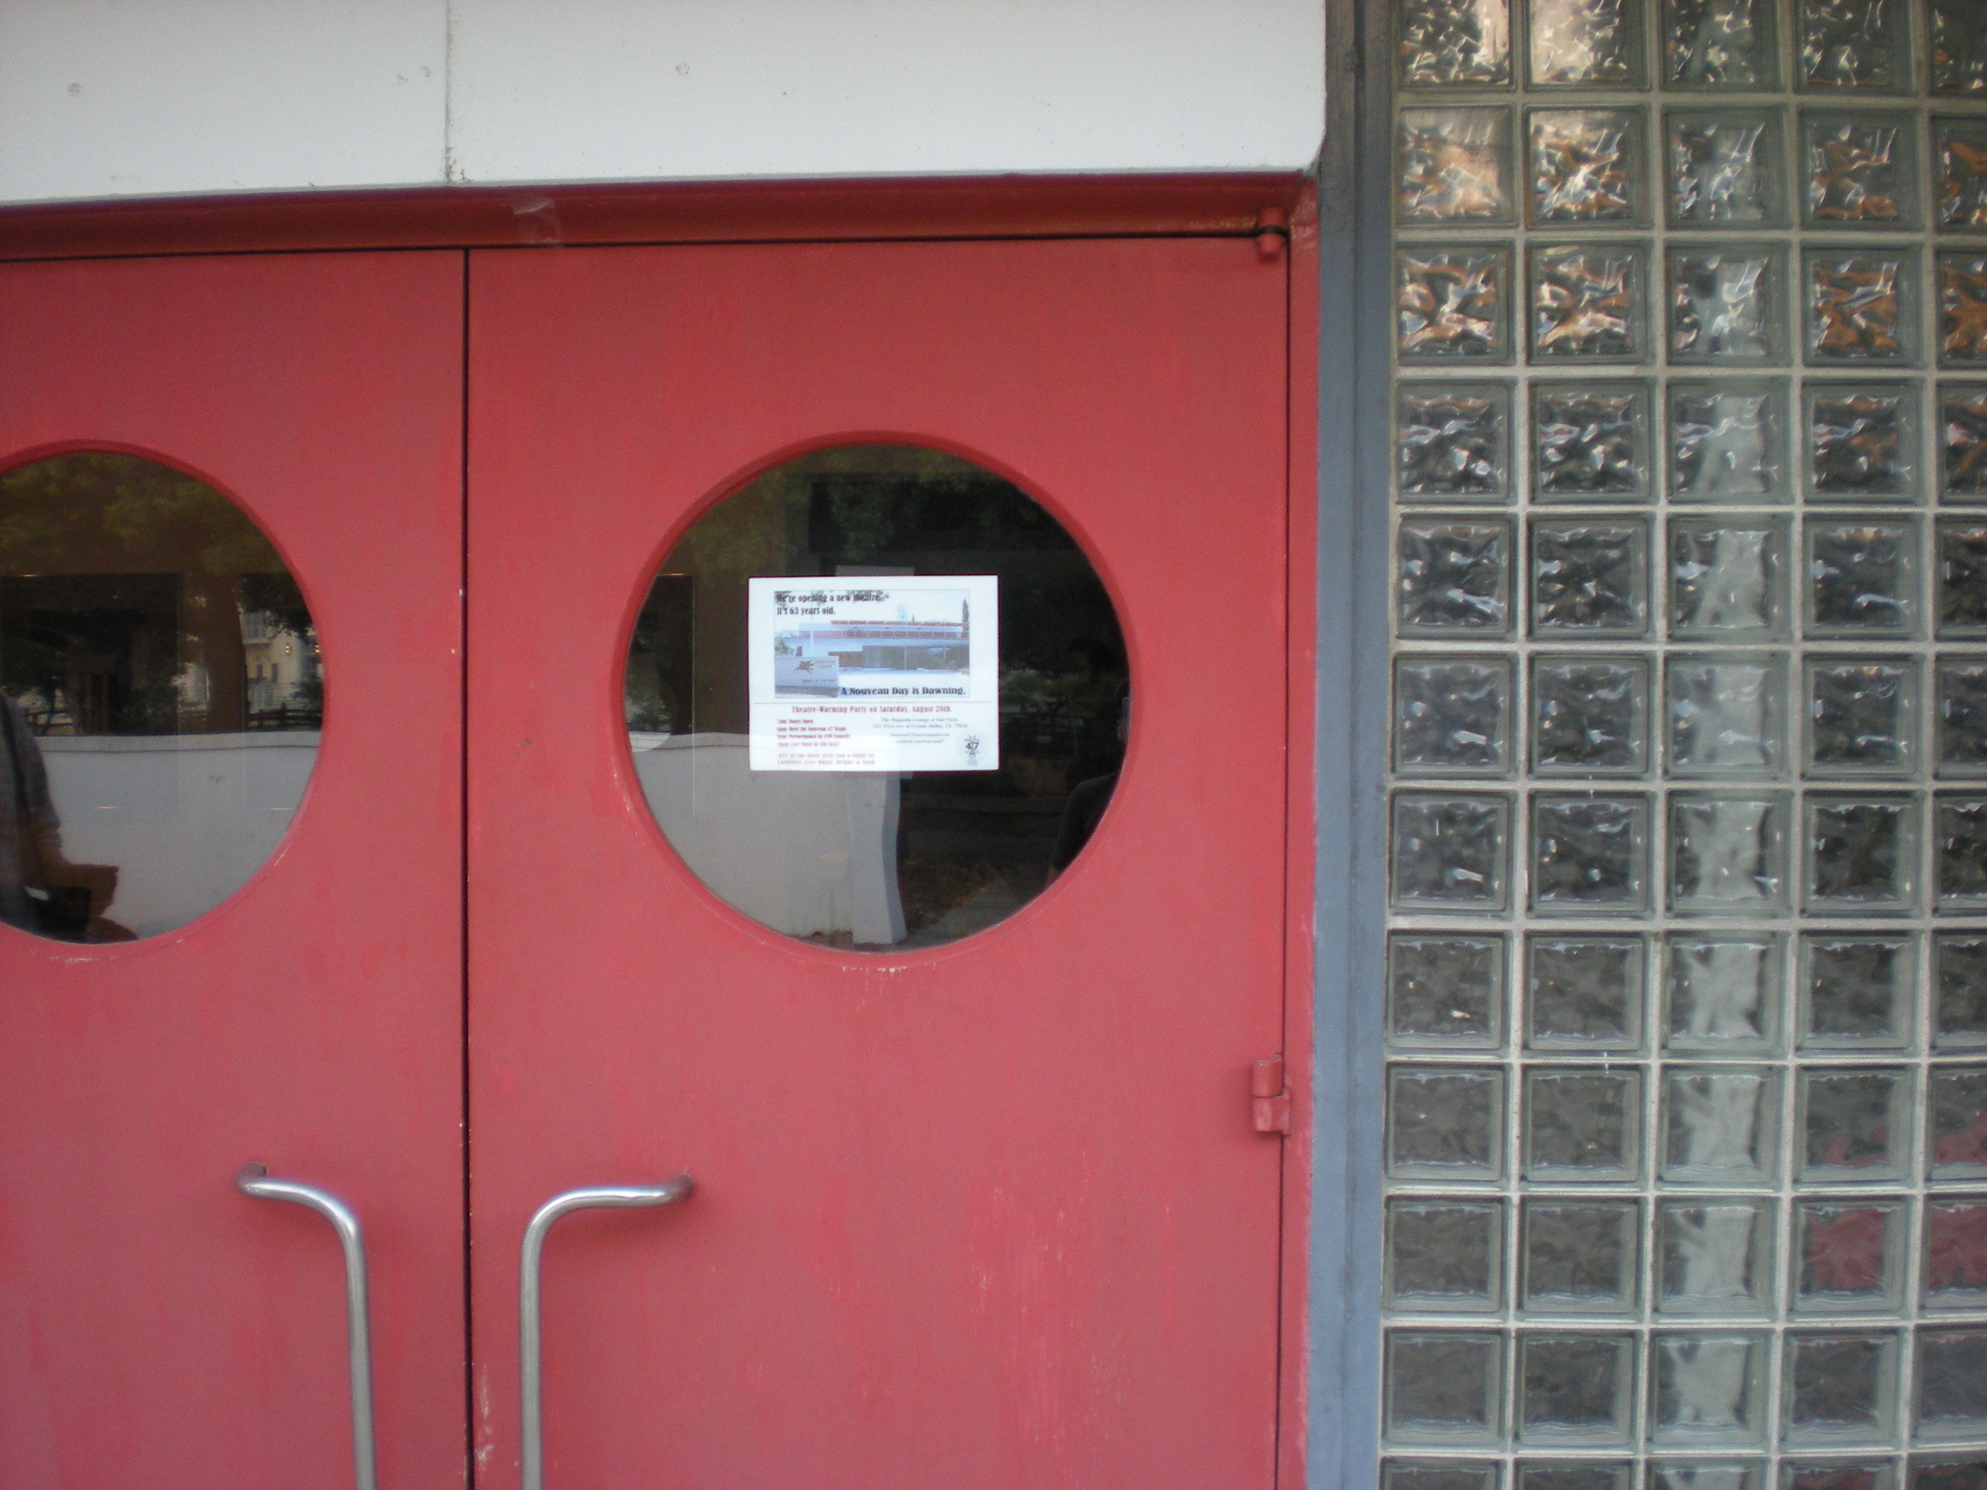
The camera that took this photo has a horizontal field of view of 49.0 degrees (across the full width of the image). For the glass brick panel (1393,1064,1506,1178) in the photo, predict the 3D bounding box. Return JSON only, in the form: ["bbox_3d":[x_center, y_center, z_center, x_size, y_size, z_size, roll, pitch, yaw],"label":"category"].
[{"bbox_3d":[0.512,0.422,2.477,0.143,0.143,0.088,0,2,4],"label":"glass brick panel"}]

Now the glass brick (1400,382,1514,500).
[{"bbox_3d":[0.516,-0.338,2.461,0.143,0.143,0.088,0,2,4],"label":"glass brick"}]

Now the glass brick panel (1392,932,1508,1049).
[{"bbox_3d":[0.513,0.271,2.474,0.143,0.143,0.088,0,2,4],"label":"glass brick panel"}]

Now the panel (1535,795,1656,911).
[{"bbox_3d":[0.658,0.116,2.431,0.140,0.140,0.085,0,1,3],"label":"panel"}]

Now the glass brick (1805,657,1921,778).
[{"bbox_3d":[0.952,-0.031,2.426,0.142,0.142,0.090,0,2,4],"label":"glass brick"}]

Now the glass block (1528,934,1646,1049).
[{"bbox_3d":[0.656,0.270,2.444,0.140,0.140,0.090,0,1,4],"label":"glass block"}]

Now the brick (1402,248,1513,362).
[{"bbox_3d":[0.515,-0.489,2.458,0.143,0.143,0.088,0,2,4],"label":"brick"}]

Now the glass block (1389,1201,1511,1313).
[{"bbox_3d":[0.510,0.567,2.476,0.142,0.142,0.090,0,2,4],"label":"glass block"}]

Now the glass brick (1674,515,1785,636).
[{"bbox_3d":[0.813,-0.184,2.444,0.143,0.143,0.088,0,2,4],"label":"glass brick"}]

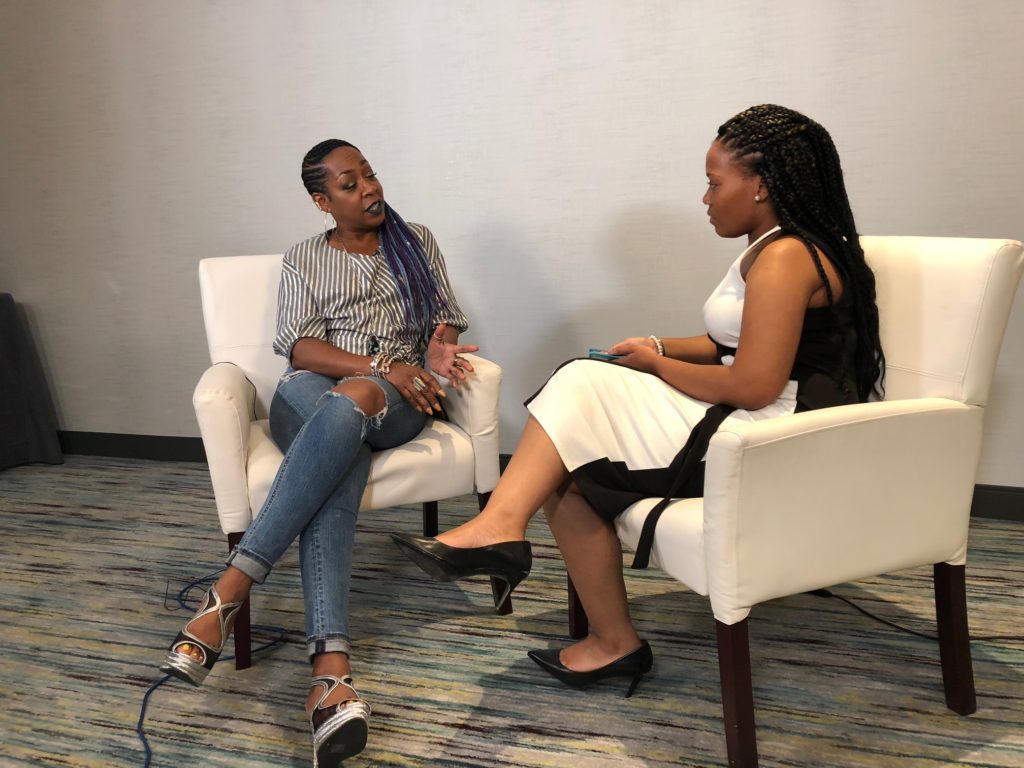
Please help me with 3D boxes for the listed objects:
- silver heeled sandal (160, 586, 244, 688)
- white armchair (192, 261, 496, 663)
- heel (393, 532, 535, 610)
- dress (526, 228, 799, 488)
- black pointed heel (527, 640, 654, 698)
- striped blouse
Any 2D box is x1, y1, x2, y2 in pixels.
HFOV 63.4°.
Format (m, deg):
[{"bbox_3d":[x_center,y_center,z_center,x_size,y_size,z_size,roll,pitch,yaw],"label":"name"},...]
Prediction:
[{"bbox_3d":[-0.577,0.497,1.630,0.090,0.200,0.245,26,-29,1],"label":"silver heeled sandal"},{"bbox_3d":[-0.412,0.116,2.054,0.650,0.875,0.620,-7,12,-19],"label":"white armchair"},{"bbox_3d":[-0.084,0.290,1.445,0.275,0.130,0.085,31,-30,-23],"label":"heel"},{"bbox_3d":[0.329,-0.034,1.573,0.600,0.520,0.410,0,12,12],"label":"dress"},{"bbox_3d":[0.148,0.548,1.671,0.275,0.130,0.085,5,14,32],"label":"black pointed heel"},{"bbox_3d":[-0.354,-0.217,2.057,0.440,0.380,0.280,-8,3,-23],"label":"striped blouse"}]

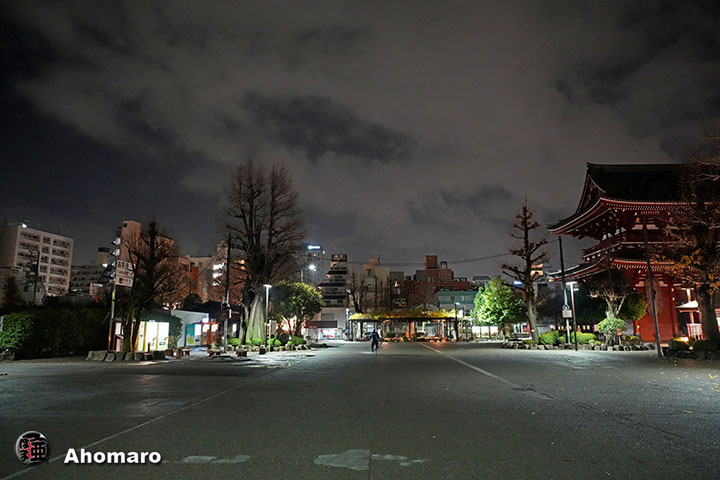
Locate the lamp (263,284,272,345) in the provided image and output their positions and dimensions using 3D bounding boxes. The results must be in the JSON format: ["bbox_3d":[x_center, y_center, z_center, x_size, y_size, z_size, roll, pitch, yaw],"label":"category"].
[{"bbox_3d":[-7.567,6.269,41.037,0.750,5.120,0.700,0,-10,0],"label":"lamp"}]

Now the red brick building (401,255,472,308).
[{"bbox_3d":[20.379,15.491,138.110,17.970,21.610,15.000,0,-10,3],"label":"red brick building"}]

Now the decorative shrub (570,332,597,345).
[{"bbox_3d":[17.564,7.796,39.240,2.000,1.120,1.600,0,-10,0],"label":"decorative shrub"}]

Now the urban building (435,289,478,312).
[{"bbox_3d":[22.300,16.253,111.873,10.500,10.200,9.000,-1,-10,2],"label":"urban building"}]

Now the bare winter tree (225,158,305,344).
[{"bbox_3d":[-8.895,0.909,46.600,7.500,17.800,7.200,0,-10,0],"label":"bare winter tree"}]

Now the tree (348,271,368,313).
[{"bbox_3d":[-0.220,9.594,73.459,3.000,10.200,2.900,0,-10,0],"label":"tree"}]

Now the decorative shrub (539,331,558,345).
[{"bbox_3d":[15.549,8.033,41.211,1.700,1.200,1.600,0,-10,0],"label":"decorative shrub"}]

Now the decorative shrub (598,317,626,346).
[{"bbox_3d":[19.866,7.245,39.339,2.250,2.200,2.100,0,-10,0],"label":"decorative shrub"}]

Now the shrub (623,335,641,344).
[{"bbox_3d":[21.713,8.008,39.913,1.400,0.900,1.200,0,-10,0],"label":"shrub"}]

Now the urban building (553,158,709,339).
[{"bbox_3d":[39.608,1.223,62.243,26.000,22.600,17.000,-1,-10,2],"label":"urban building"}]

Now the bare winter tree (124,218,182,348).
[{"bbox_3d":[-11.855,2.726,28.567,3.500,7.800,3.400,0,-10,0],"label":"bare winter tree"}]

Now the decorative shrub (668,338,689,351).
[{"bbox_3d":[18.738,6.141,29.354,1.350,0.780,1.250,0,-10,0],"label":"decorative shrub"}]

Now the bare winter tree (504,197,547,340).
[{"bbox_3d":[14.416,2.582,43.728,4.100,12.900,4.000,0,-10,0],"label":"bare winter tree"}]

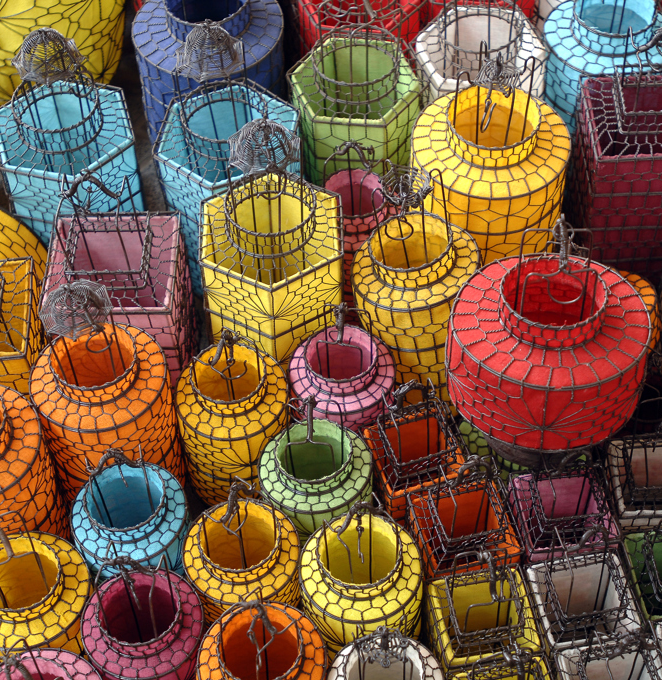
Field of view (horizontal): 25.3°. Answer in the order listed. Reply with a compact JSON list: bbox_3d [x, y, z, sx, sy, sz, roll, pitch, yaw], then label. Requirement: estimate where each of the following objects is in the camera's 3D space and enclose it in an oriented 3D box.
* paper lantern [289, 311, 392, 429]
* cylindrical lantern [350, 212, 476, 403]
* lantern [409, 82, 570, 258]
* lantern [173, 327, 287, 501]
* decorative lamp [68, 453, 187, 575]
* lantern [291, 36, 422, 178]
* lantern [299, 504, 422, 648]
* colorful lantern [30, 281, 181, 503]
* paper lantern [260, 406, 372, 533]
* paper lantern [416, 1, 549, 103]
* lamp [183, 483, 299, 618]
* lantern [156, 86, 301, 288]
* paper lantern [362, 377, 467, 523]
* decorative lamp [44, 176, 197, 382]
[{"bbox_3d":[0.015,0.058,1.852,0.138,0.249,0.138,-1,52,0],"label":"paper lantern"},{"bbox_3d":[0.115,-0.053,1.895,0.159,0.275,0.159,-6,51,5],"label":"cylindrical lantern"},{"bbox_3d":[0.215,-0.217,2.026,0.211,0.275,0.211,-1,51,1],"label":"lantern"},{"bbox_3d":[-0.116,0.097,1.812,0.143,0.270,0.143,-7,52,-4],"label":"lantern"},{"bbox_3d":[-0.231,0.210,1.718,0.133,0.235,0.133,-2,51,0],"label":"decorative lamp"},{"bbox_3d":[0.039,-0.271,2.070,0.195,0.309,0.168,4,52,5],"label":"lantern"},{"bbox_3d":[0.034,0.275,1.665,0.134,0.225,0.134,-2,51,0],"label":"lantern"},{"bbox_3d":[-0.271,0.075,1.778,0.172,0.357,0.172,-14,53,-9],"label":"colorful lantern"},{"bbox_3d":[-0.016,0.171,1.771,0.141,0.239,0.141,-3,52,-1],"label":"paper lantern"},{"bbox_3d":[0.208,-0.326,2.117,0.188,0.295,0.163,6,52,6],"label":"paper lantern"},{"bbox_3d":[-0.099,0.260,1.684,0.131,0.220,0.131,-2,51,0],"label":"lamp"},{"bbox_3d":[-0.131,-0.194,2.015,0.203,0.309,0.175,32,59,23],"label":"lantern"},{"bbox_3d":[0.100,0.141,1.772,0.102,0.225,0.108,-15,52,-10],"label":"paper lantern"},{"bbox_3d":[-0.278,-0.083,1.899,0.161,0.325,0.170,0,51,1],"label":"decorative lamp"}]

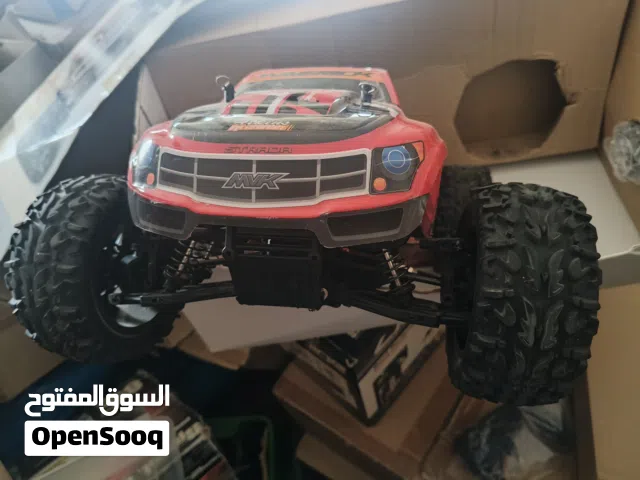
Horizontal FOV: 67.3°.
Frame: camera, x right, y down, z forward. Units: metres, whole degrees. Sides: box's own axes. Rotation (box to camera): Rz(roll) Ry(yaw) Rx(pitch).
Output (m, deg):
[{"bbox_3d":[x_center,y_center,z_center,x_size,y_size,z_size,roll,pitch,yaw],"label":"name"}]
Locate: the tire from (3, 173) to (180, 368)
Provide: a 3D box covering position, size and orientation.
[{"bbox_3d":[-0.143,0.018,0.321,0.057,0.122,0.122,-1,10,10],"label":"tire"}]

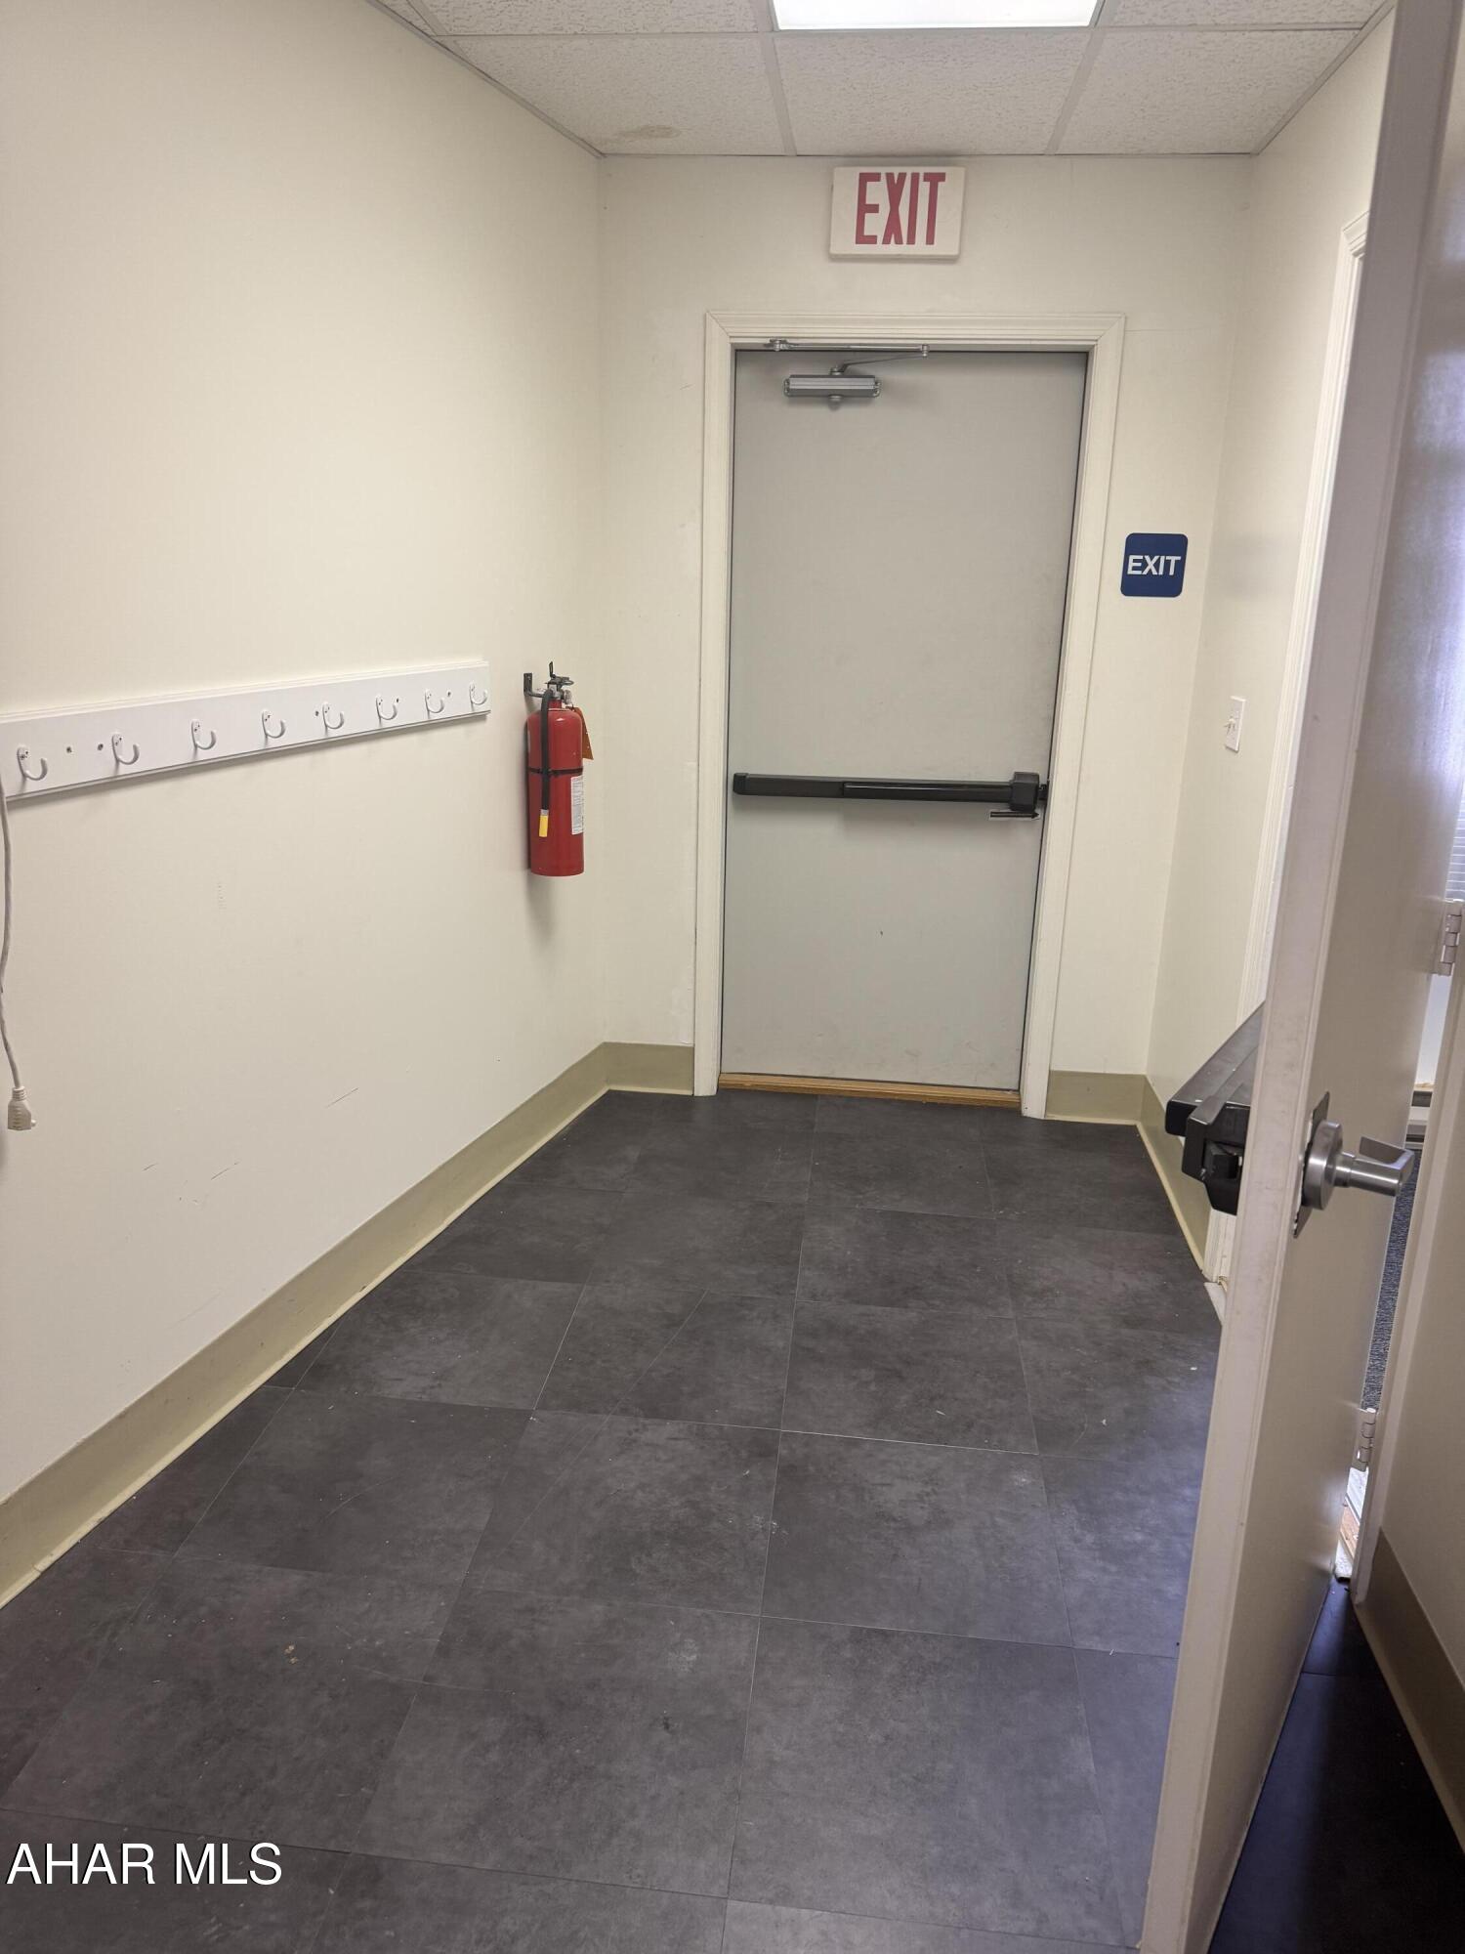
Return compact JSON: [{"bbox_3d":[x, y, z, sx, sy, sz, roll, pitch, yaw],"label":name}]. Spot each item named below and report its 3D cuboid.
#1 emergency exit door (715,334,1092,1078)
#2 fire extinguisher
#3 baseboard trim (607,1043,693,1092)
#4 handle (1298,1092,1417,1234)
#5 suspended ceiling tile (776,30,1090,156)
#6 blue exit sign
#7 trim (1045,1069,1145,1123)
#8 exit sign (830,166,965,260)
[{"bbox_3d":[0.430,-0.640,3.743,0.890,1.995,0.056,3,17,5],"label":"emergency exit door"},{"bbox_3d":[-0.431,-0.499,3.280,0.170,0.510,0.160,1,17,0],"label":"fire extinguisher"},{"bbox_3d":[-0.246,0.276,4.002,0.267,0.155,0.012,3,17,5],"label":"baseboard trim"},{"bbox_3d":[0.509,0.143,1.086,0.068,0.105,0.150,12,20,31],"label":"handle"},{"bbox_3d":[0.405,-1.855,2.856,0.600,0.018,0.795,3,17,5],"label":"suspended ceiling tile"},{"bbox_3d":[1.075,-1.047,3.451,0.154,0.154,0.006,3,17,5],"label":"blue exit sign"},{"bbox_3d":[1.041,0.345,3.881,0.266,0.155,0.012,3,17,5],"label":"trim"},{"bbox_3d":[0.396,-1.832,3.260,0.310,0.193,0.052,3,17,5],"label":"exit sign"}]

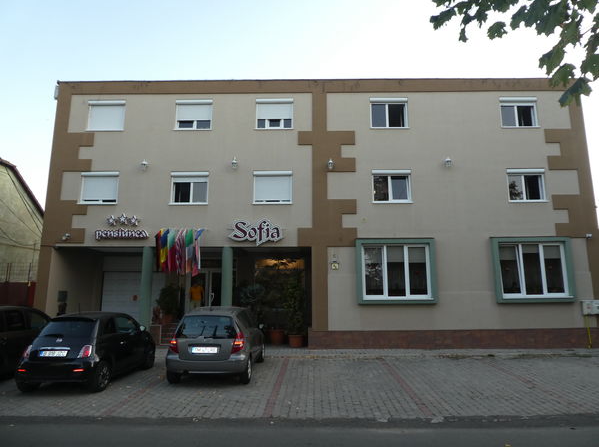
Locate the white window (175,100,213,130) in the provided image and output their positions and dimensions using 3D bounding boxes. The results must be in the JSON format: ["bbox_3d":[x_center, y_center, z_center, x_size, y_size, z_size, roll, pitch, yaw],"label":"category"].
[{"bbox_3d":[-3.859,-3.936,15.221,1.373,1.180,0.150,0,-10,1],"label":"white window"}]

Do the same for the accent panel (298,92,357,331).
[{"bbox_3d":[0.968,-0.616,14.522,2.030,8.522,0.060,0,-10,1],"label":"accent panel"}]

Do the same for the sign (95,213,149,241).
[{"bbox_3d":[-5.971,0.142,14.060,1.827,0.923,0.130,0,-10,0],"label":"sign"}]

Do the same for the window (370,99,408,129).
[{"bbox_3d":[3.282,-3.986,15.139,1.404,1.193,0.150,0,-10,1],"label":"window"}]

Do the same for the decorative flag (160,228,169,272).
[{"bbox_3d":[-4.625,0.918,14.376,0.275,1.496,0.300,0,-9,0],"label":"decorative flag"}]

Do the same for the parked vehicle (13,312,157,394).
[{"bbox_3d":[-4.543,2.761,9.459,1.627,1.488,3.546,-1,-9,2],"label":"parked vehicle"}]

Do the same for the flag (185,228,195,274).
[{"bbox_3d":[-3.605,0.942,13.825,0.306,1.460,0.350,0,-10,1],"label":"flag"}]

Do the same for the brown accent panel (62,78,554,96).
[{"bbox_3d":[0.622,-5.008,15.313,19.097,0.536,0.120,0,-10,1],"label":"brown accent panel"}]

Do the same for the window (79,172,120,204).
[{"bbox_3d":[-6.905,-1.199,14.408,1.341,1.144,0.180,0,-10,0],"label":"window"}]

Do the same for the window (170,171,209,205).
[{"bbox_3d":[-3.787,-1.176,14.384,1.328,1.170,0.180,0,-10,0],"label":"window"}]

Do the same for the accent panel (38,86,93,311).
[{"bbox_3d":[-7.979,-0.953,14.372,1.414,8.337,0.120,0,-10,0],"label":"accent panel"}]

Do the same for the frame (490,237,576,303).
[{"bbox_3d":[8.126,1.635,14.512,2.728,2.273,0.280,0,-9,0],"label":"frame"}]

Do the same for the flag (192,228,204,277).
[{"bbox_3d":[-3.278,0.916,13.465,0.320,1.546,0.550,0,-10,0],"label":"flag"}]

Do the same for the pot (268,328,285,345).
[{"bbox_3d":[-0.849,4.215,15.487,0.578,0.581,0.560,0,-9,0],"label":"pot"}]

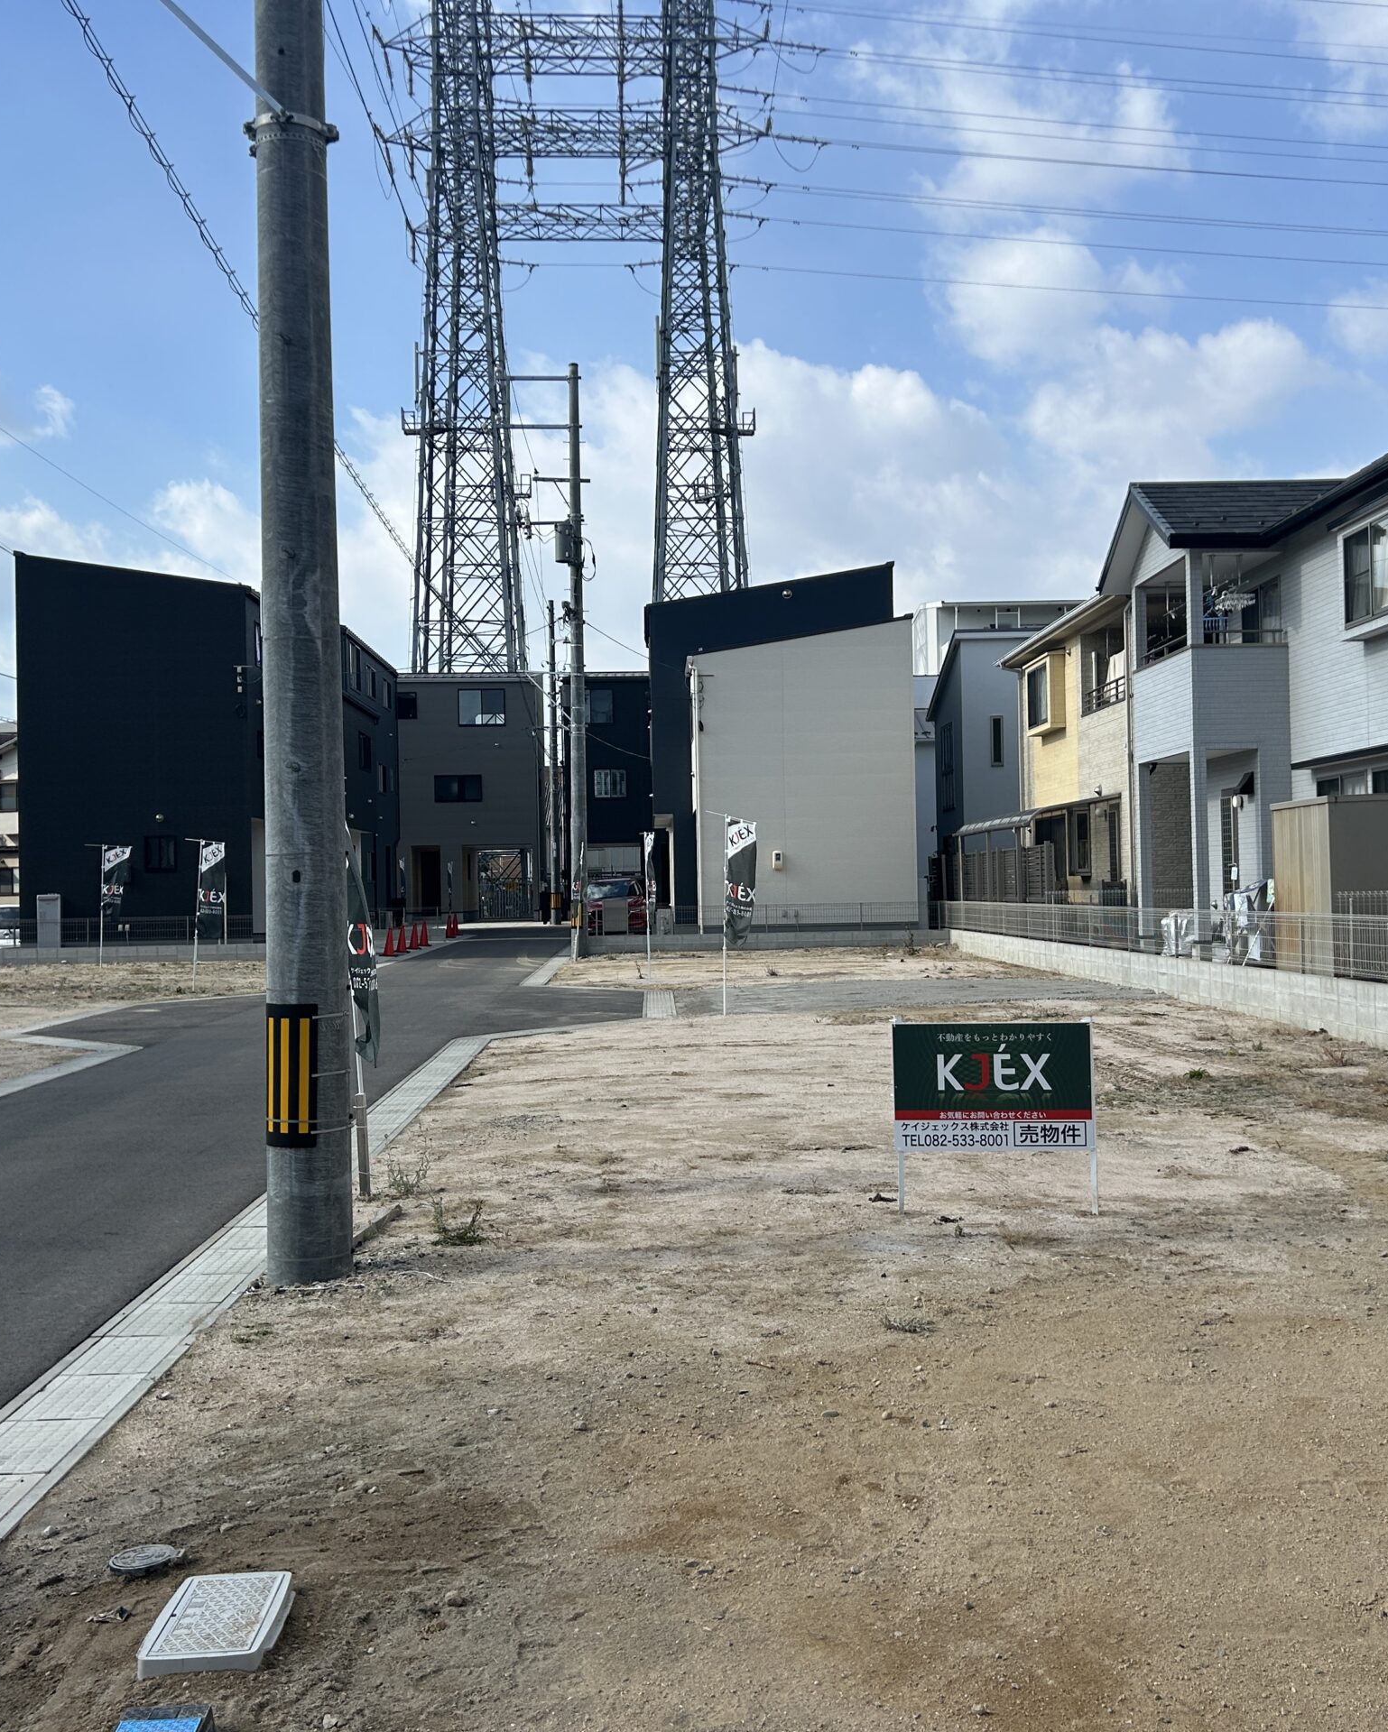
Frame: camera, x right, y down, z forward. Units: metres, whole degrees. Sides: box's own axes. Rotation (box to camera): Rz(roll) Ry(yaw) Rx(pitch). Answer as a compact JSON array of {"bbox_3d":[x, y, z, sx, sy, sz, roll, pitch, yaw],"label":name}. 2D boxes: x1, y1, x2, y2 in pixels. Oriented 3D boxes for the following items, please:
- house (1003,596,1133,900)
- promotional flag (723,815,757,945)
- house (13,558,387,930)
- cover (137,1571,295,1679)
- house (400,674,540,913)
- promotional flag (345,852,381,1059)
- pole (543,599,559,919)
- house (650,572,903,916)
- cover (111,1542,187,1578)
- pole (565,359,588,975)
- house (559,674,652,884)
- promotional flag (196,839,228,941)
[{"bbox_3d":[10.250,-2.149,33.034,7.200,7.200,9.000,-1,-1,-2],"label":"house"},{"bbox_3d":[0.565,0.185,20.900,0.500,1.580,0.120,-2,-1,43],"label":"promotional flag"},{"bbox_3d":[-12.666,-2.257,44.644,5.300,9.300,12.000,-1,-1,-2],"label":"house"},{"bbox_3d":[-1.022,1.621,3.720,0.245,0.055,0.425,-1,-1,-4],"label":"cover"},{"bbox_3d":[-8.474,-2.434,64.850,5.800,9.100,7.800,-1,-1,-2],"label":"house"},{"bbox_3d":[-1.756,0.319,9.150,0.130,1.550,0.480,-2,-1,-32],"label":"promotional flag"},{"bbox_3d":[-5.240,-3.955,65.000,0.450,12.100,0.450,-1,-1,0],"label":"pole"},{"bbox_3d":[1.976,-2.910,48.350,6.200,9.700,7.500,-1,-1,-2],"label":"house"},{"bbox_3d":[-1.313,1.682,4.173,0.185,0.035,0.185,-1,-1,-2],"label":"cover"},{"bbox_3d":[-2.506,-4.401,37.070,0.320,12.750,0.320,-1,-1,-2],"label":"pole"},{"bbox_3d":[-2.073,-2.550,64.349,5.300,9.100,7.200,-1,-1,-2],"label":"house"},{"bbox_3d":[-7.845,0.397,28.300,0.500,1.630,0.150,-1,-1,27],"label":"promotional flag"}]

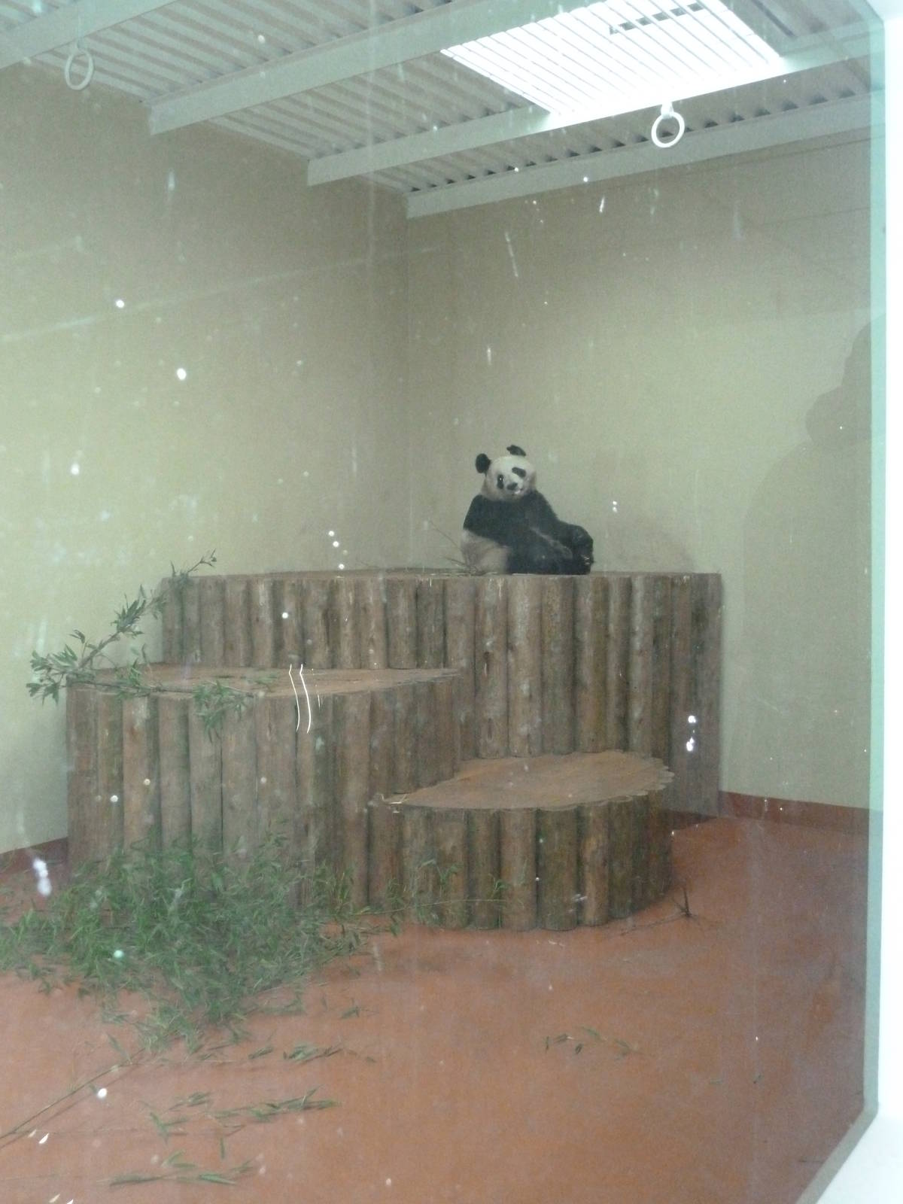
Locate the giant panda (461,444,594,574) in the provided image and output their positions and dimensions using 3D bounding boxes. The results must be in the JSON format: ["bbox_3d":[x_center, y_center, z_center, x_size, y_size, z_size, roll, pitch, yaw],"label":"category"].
[{"bbox_3d":[0.450,-0.560,6.750,0.760,0.770,0.580,3,4,38],"label":"giant panda"}]

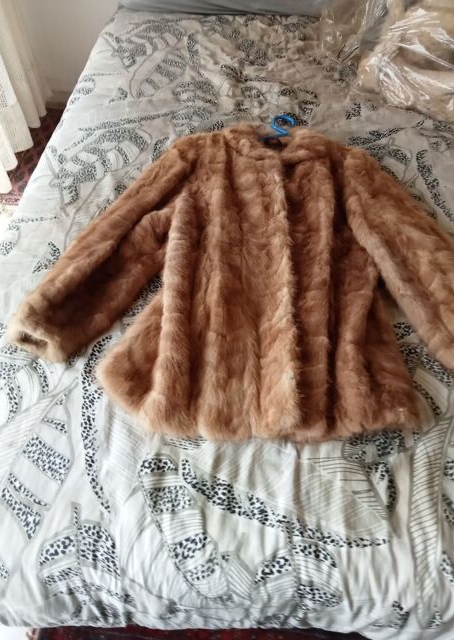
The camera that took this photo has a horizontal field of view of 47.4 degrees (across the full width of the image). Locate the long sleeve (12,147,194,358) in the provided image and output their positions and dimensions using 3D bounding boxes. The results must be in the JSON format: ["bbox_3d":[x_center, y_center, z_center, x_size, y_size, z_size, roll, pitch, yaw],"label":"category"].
[{"bbox_3d":[-0.184,-0.178,1.088,0.190,0.090,0.650,23,58,16],"label":"long sleeve"}]

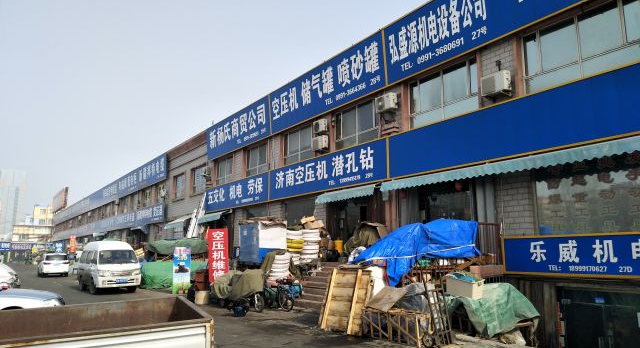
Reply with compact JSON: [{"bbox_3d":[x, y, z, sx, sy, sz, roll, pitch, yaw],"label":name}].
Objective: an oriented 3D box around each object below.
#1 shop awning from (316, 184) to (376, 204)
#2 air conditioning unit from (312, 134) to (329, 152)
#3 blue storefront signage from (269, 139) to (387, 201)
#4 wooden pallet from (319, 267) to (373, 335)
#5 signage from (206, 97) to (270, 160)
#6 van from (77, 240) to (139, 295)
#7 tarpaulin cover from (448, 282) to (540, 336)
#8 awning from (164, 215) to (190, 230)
[{"bbox_3d":[1.019,0.862,20.522,0.580,0.470,3.650,4,-10,-33],"label":"shop awning"},{"bbox_3d":[-0.007,-1.309,20.290,0.320,0.550,0.780,5,-10,-33],"label":"air conditioning unit"},{"bbox_3d":[-0.036,0.033,20.399,0.200,1.450,8.920,5,-10,-33],"label":"blue storefront signage"},{"bbox_3d":[0.482,2.487,9.434,0.120,1.200,1.200,23,-20,-29],"label":"wooden pallet"},{"bbox_3d":[-5.378,-2.668,30.338,0.200,2.331,9.690,4,-10,-33],"label":"signage"},{"bbox_3d":[-9.411,4.070,21.333,1.700,2.080,4.800,5,-10,-33],"label":"van"},{"bbox_3d":[3.088,2.399,8.563,0.850,0.800,1.300,4,-10,-33],"label":"tarpaulin cover"},{"bbox_3d":[-11.356,3.885,38.795,0.700,0.880,4.200,4,-10,-33],"label":"awning"}]

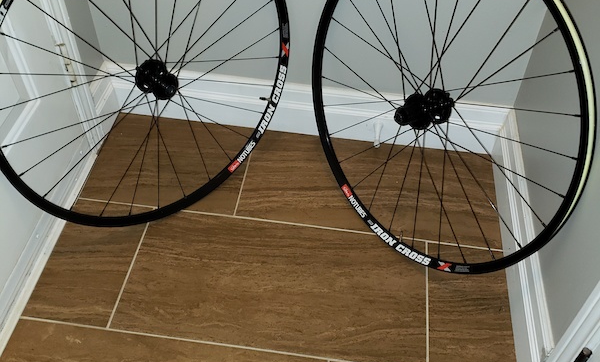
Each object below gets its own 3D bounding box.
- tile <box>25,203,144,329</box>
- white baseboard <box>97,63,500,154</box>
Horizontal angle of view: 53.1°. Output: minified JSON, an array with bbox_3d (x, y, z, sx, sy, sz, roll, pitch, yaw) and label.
[{"bbox_3d":[-0.433,0.164,1.254,0.177,0.010,0.299,7,48,4],"label":"tile"},{"bbox_3d":[0.009,-0.173,1.472,0.975,0.142,0.016,7,48,4],"label":"white baseboard"}]

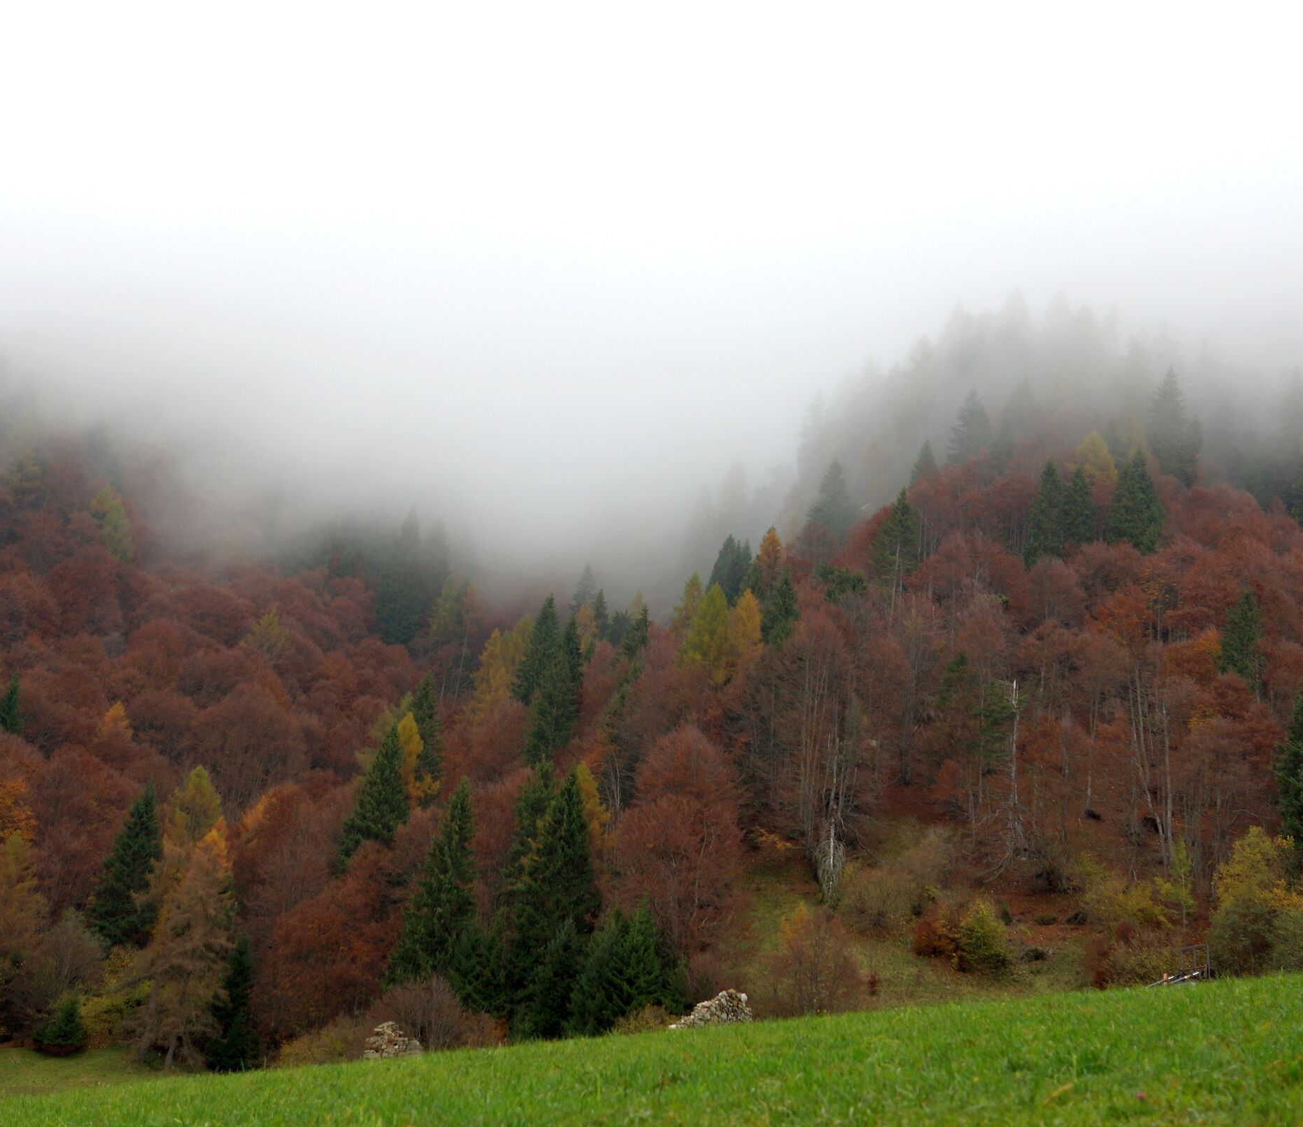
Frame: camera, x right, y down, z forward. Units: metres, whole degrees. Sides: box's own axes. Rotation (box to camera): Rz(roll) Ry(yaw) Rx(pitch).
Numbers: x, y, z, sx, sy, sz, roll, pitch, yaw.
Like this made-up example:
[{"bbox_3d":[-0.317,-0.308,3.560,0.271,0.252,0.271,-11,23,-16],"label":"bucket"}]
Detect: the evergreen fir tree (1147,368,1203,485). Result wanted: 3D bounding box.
[{"bbox_3d":[57.680,-13.890,218.890,6.200,16.000,6.200,0,-8,0],"label":"evergreen fir tree"}]

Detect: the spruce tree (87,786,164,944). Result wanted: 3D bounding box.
[{"bbox_3d":[-45.930,27.330,170.000,6.690,16.410,6.690,1,-10,0],"label":"spruce tree"}]

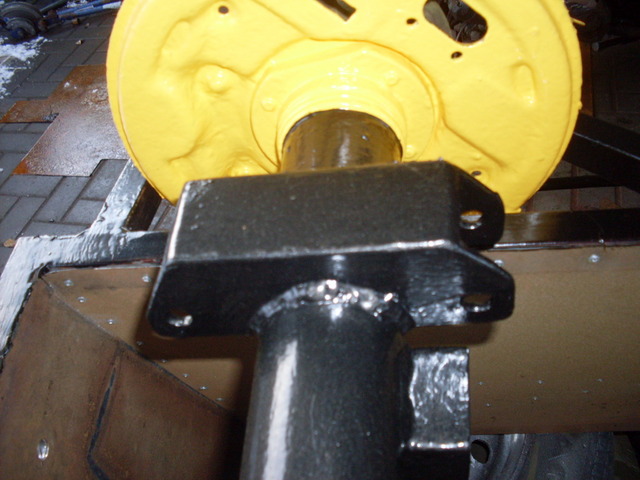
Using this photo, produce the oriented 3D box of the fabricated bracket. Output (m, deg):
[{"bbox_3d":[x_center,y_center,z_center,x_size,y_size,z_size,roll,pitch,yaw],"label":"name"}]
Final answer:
[{"bbox_3d":[0.001,0.007,0.376,0.196,0.070,0.055,-3,49,10],"label":"fabricated bracket"}]

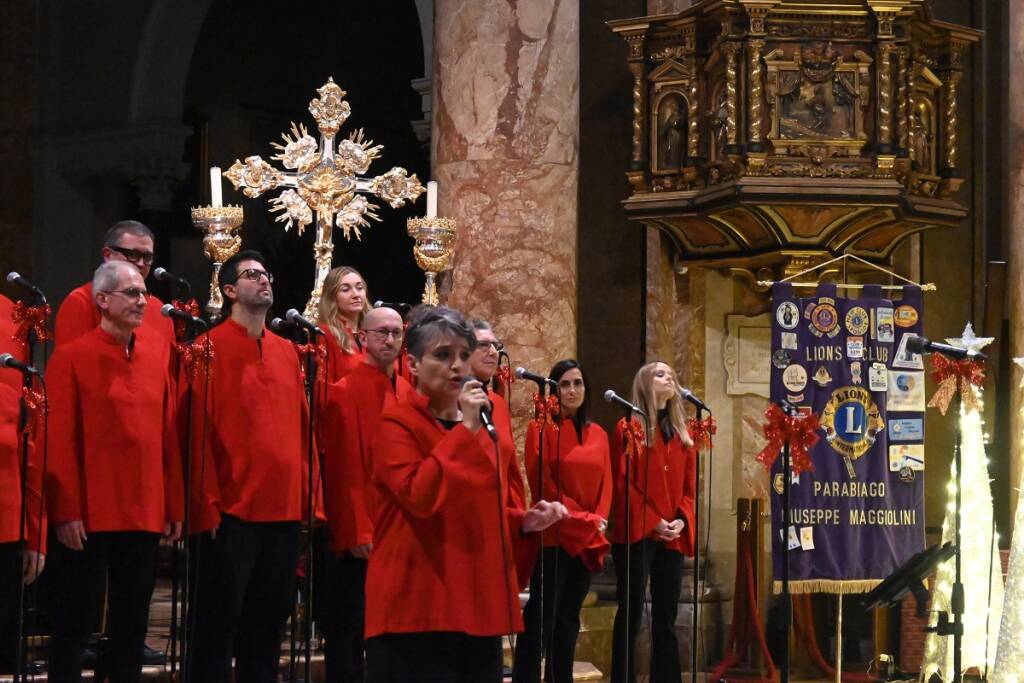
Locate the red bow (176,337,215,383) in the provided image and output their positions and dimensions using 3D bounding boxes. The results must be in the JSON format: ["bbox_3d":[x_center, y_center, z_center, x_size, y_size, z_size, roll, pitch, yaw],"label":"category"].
[{"bbox_3d":[-1.179,0.067,7.950,0.155,0.175,0.080,1,-2,-32],"label":"red bow"}]

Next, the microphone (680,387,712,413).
[{"bbox_3d":[0.828,0.271,9.650,0.050,0.050,0.190,2,22,-44],"label":"microphone"}]

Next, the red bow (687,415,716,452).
[{"bbox_3d":[0.857,0.416,9.650,0.150,0.175,0.080,1,-2,-28],"label":"red bow"}]

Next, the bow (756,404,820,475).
[{"bbox_3d":[0.752,0.266,5.800,0.172,0.190,0.080,0,-2,-3],"label":"bow"}]

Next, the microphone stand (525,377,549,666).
[{"bbox_3d":[0.106,0.903,8.467,0.280,1.520,0.280,-2,-3,45],"label":"microphone stand"}]

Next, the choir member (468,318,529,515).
[{"bbox_3d":[-0.150,0.748,8.464,0.500,1.680,0.340,3,-3,-38],"label":"choir member"}]

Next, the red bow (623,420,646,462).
[{"bbox_3d":[0.537,0.429,9.350,0.150,0.182,0.080,2,-2,-42],"label":"red bow"}]

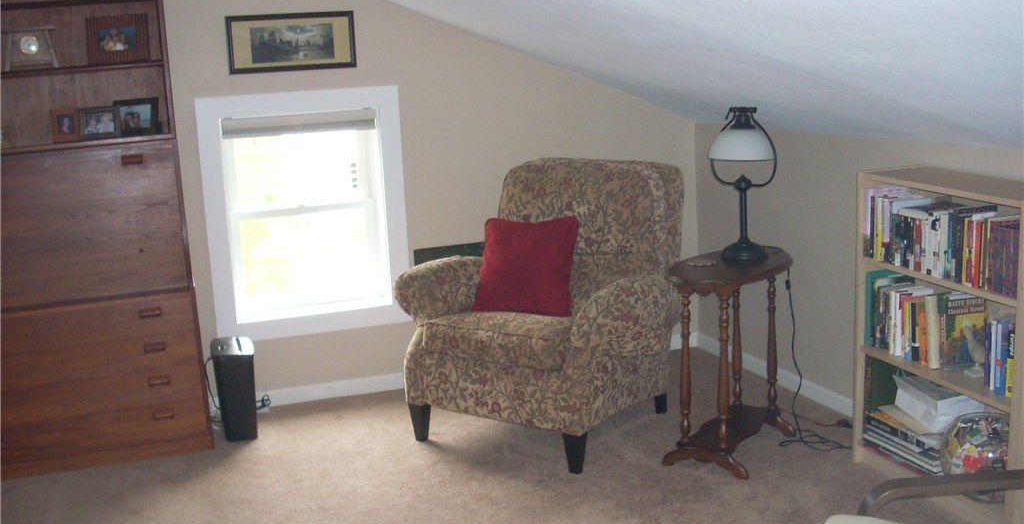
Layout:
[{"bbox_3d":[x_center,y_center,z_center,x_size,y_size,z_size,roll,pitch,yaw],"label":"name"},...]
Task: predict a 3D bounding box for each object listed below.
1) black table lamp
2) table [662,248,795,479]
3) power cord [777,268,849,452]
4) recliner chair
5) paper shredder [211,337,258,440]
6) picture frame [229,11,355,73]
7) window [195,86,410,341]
[{"bbox_3d":[0.836,-0.279,3.976,0.234,0.559,0.229,-3,11,1],"label":"black table lamp"},{"bbox_3d":[0.819,0.356,4.080,0.380,0.725,0.603,6,14,36],"label":"table"},{"bbox_3d":[1.132,0.363,4.136,0.239,0.655,0.239,-7,12,-19],"label":"power cord"},{"bbox_3d":[0.145,0.146,4.423,0.920,1.061,0.920,5,14,34],"label":"recliner chair"},{"bbox_3d":[-1.153,0.534,4.562,0.172,0.364,0.291,-7,12,-19],"label":"paper shredder"},{"bbox_3d":[-0.925,-0.924,4.614,0.532,0.235,0.026,-7,12,-19],"label":"picture frame"},{"bbox_3d":[-0.893,-0.215,4.769,0.858,1.040,0.094,-7,12,-19],"label":"window"}]

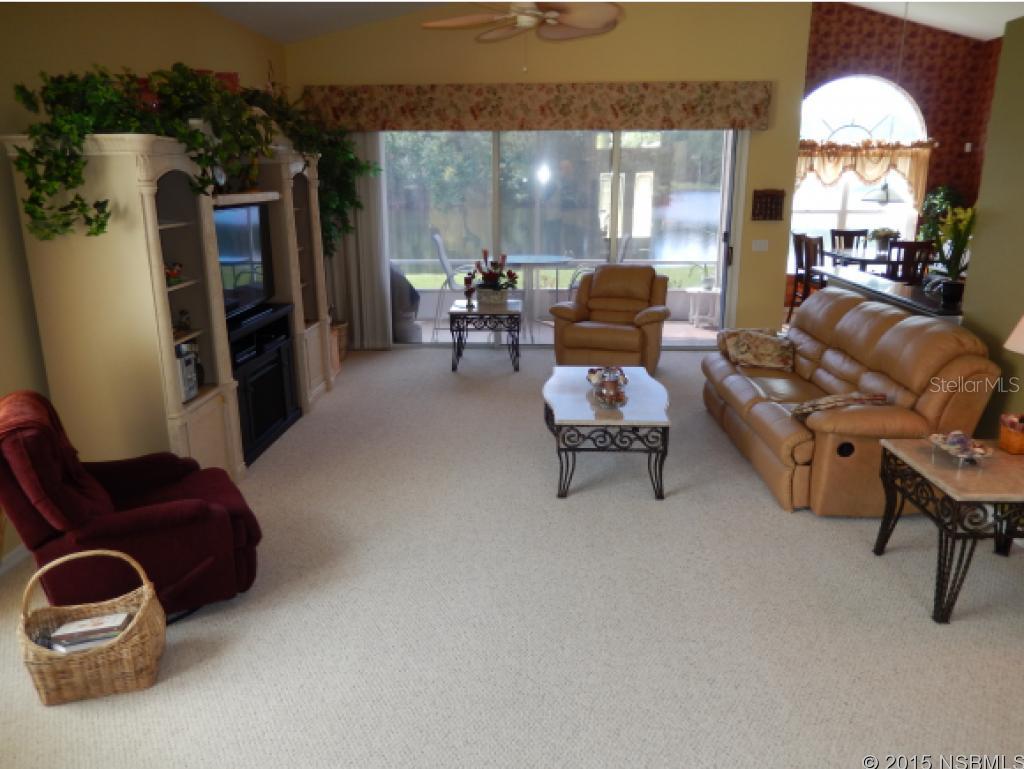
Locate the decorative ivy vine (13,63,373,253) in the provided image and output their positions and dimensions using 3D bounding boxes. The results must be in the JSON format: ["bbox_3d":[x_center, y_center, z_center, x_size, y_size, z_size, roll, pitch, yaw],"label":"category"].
[{"bbox_3d":[-1.790,-1.346,4.824,0.791,1.152,3.612,1,16,3],"label":"decorative ivy vine"}]

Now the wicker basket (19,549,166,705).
[{"bbox_3d":[-1.399,0.820,2.513,0.390,0.420,0.280,-4,14,-14],"label":"wicker basket"}]

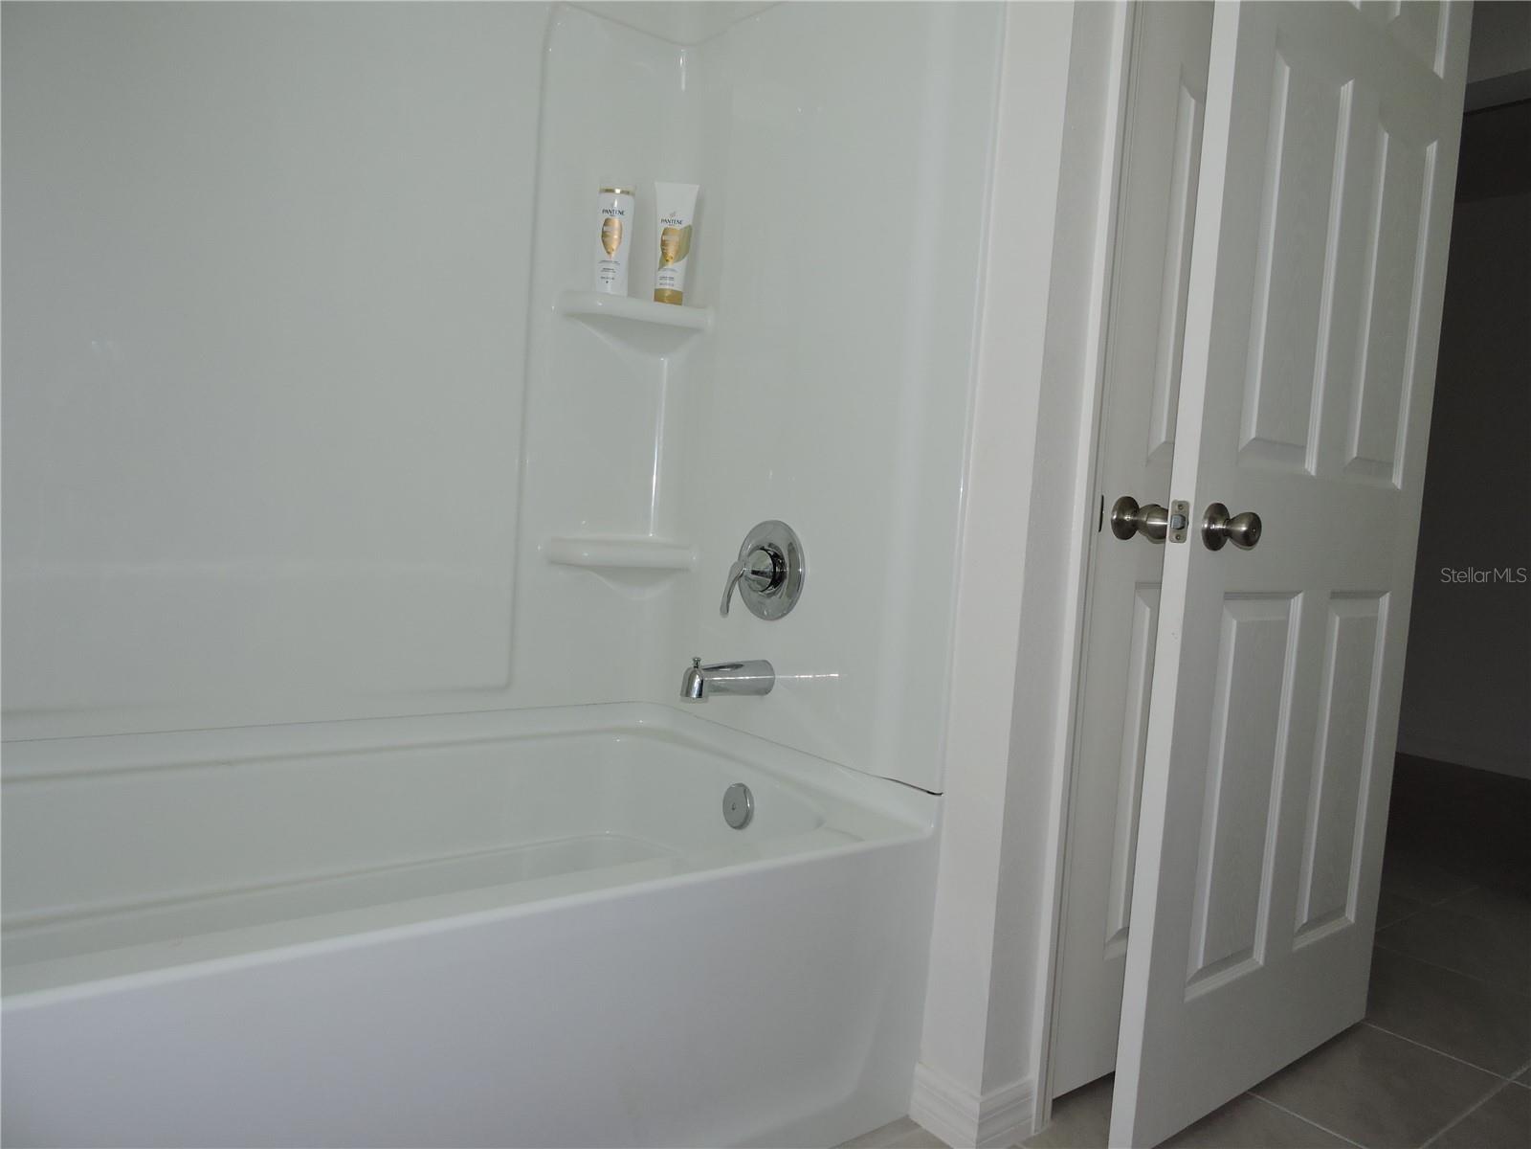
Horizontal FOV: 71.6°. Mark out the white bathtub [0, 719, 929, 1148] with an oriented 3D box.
[{"bbox_3d":[-0.615,0.512,1.396,1.524,0.482,0.812,2,4,-39],"label":"white bathtub"}]

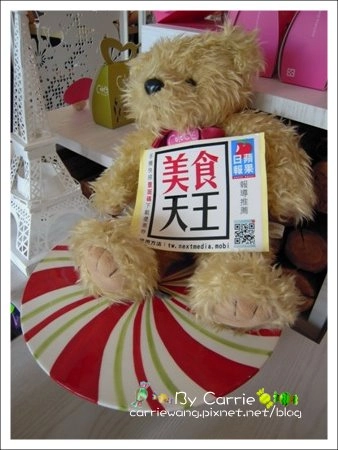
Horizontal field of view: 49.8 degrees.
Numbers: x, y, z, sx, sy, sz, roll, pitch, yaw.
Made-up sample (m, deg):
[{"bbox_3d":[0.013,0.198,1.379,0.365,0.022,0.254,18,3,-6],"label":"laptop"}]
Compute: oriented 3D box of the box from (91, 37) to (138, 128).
[{"bbox_3d":[-0.099,-0.310,0.781,0.053,0.170,0.118,27,43,28],"label":"box"}]

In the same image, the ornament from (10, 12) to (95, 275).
[{"bbox_3d":[-0.216,-0.176,0.582,0.177,0.476,0.177,-24,44,-32],"label":"ornament"}]

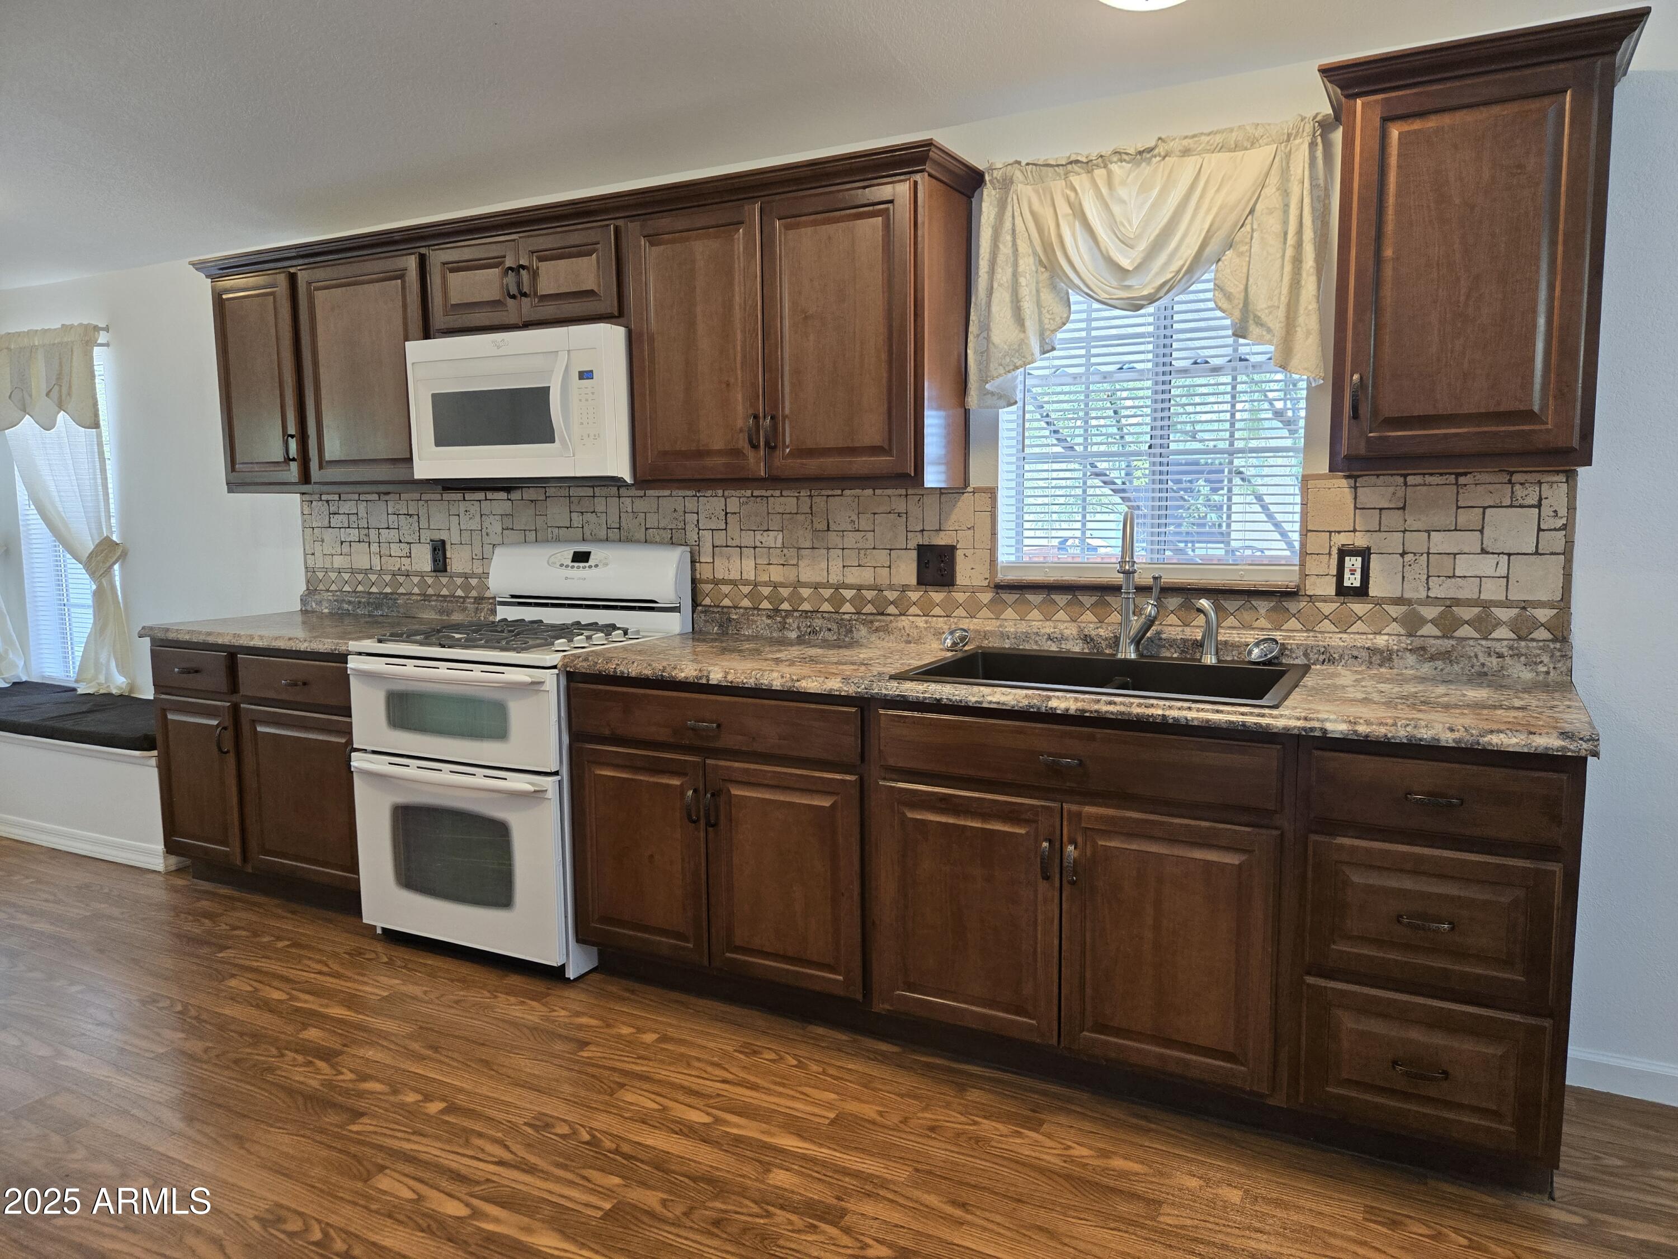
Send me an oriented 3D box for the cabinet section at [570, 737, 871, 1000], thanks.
[{"bbox_3d":[-0.196,0.573,3.068,0.885,0.565,0.570,3,7,27],"label":"cabinet section"}]

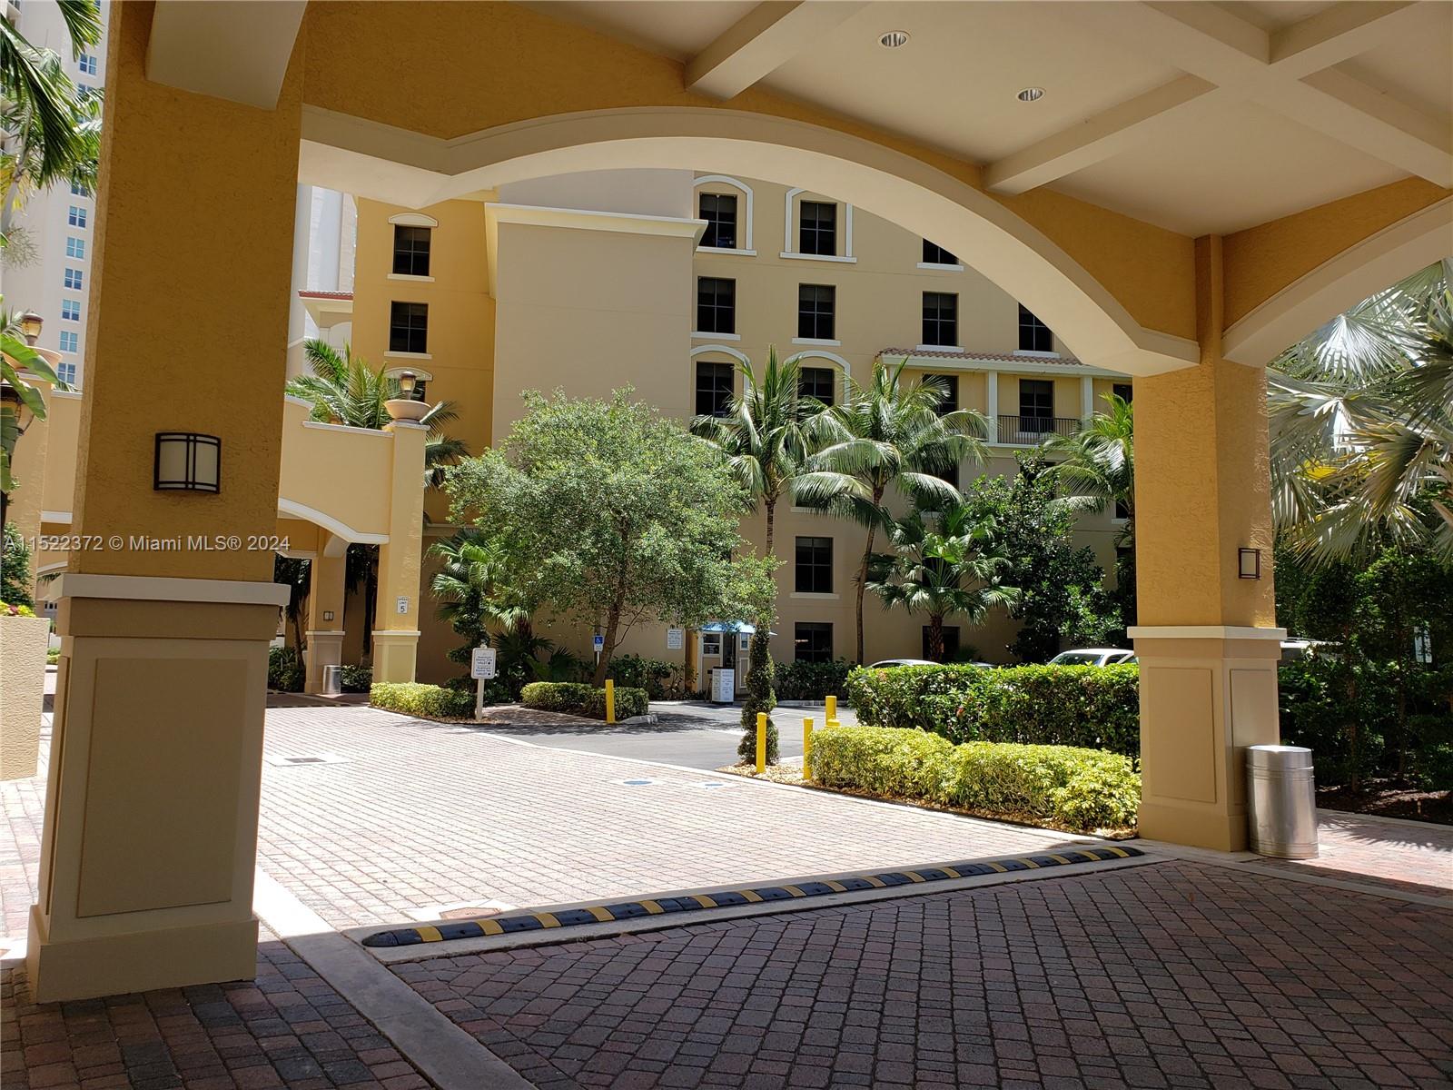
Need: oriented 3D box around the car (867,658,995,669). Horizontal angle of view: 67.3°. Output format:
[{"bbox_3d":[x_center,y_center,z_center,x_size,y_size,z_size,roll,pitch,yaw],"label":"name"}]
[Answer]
[{"bbox_3d":[4.363,3.462,25.654,4.600,1.494,1.820,5,-7,-34],"label":"car"}]

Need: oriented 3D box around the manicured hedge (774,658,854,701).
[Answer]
[{"bbox_3d":[2.778,4.535,36.545,2.650,1.250,1.200,2,-6,-13],"label":"manicured hedge"}]

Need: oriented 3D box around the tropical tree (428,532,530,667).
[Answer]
[{"bbox_3d":[-6.630,1.995,28.951,2.700,4.500,2.700,1,-6,0],"label":"tropical tree"}]

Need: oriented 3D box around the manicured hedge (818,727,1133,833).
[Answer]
[{"bbox_3d":[2.653,2.512,12.106,1.150,0.660,4.300,5,-7,-34],"label":"manicured hedge"}]

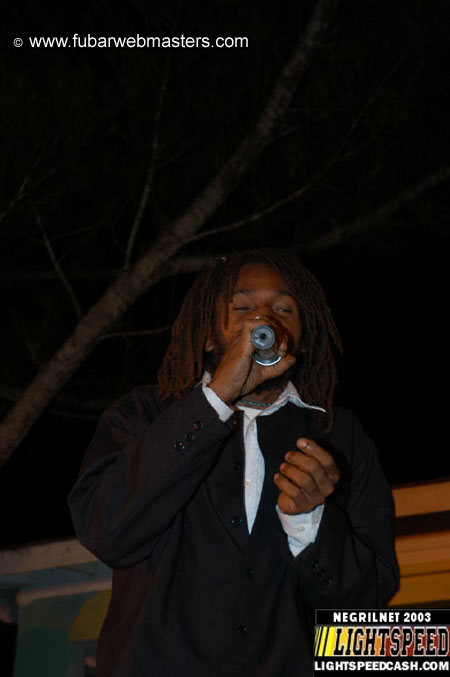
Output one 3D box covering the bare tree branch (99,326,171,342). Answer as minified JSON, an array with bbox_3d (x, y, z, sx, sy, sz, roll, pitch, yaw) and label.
[{"bbox_3d":[-0.281,-0.016,4.700,0.270,0.050,0.060,-9,-11,0],"label":"bare tree branch"}]

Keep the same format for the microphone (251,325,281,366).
[{"bbox_3d":[0.061,0.023,2.085,0.052,0.052,0.235,-1,-12,4],"label":"microphone"}]

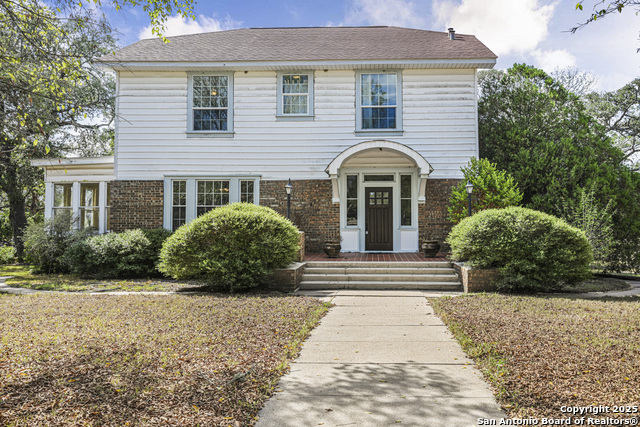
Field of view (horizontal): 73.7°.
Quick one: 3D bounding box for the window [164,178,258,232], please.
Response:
[{"bbox_3d":[-3.480,-0.310,13.700,3.120,1.850,0.200,0,0,3],"label":"window"}]

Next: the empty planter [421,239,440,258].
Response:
[{"bbox_3d":[3.100,1.000,11.900,0.520,0.480,0.520,0,0,3],"label":"empty planter"}]

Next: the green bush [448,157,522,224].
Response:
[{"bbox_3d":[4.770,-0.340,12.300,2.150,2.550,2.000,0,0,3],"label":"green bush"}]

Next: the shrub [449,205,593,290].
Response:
[{"bbox_3d":[4.700,0.790,10.200,3.150,1.940,2.600,0,0,2],"label":"shrub"}]

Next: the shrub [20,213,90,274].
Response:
[{"bbox_3d":[-8.150,0.900,13.200,2.100,1.900,1.800,0,0,3],"label":"shrub"}]

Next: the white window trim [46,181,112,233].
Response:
[{"bbox_3d":[-8.500,-0.220,15.100,2.500,1.880,0.200,0,0,3],"label":"white window trim"}]

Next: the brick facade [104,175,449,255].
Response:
[{"bbox_3d":[-0.900,0.150,13.850,11.700,2.650,0.400,0,0,2],"label":"brick facade"}]

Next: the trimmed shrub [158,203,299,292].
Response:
[{"bbox_3d":[-2.190,0.750,10.200,3.180,2.000,2.600,0,0,2],"label":"trimmed shrub"}]

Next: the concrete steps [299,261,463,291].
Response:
[{"bbox_3d":[1.390,1.410,9.850,3.600,0.500,1.200,0,0,4],"label":"concrete steps"}]

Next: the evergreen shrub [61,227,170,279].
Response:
[{"bbox_3d":[-5.800,1.100,12.400,2.950,1.330,1.600,0,0,2],"label":"evergreen shrub"}]

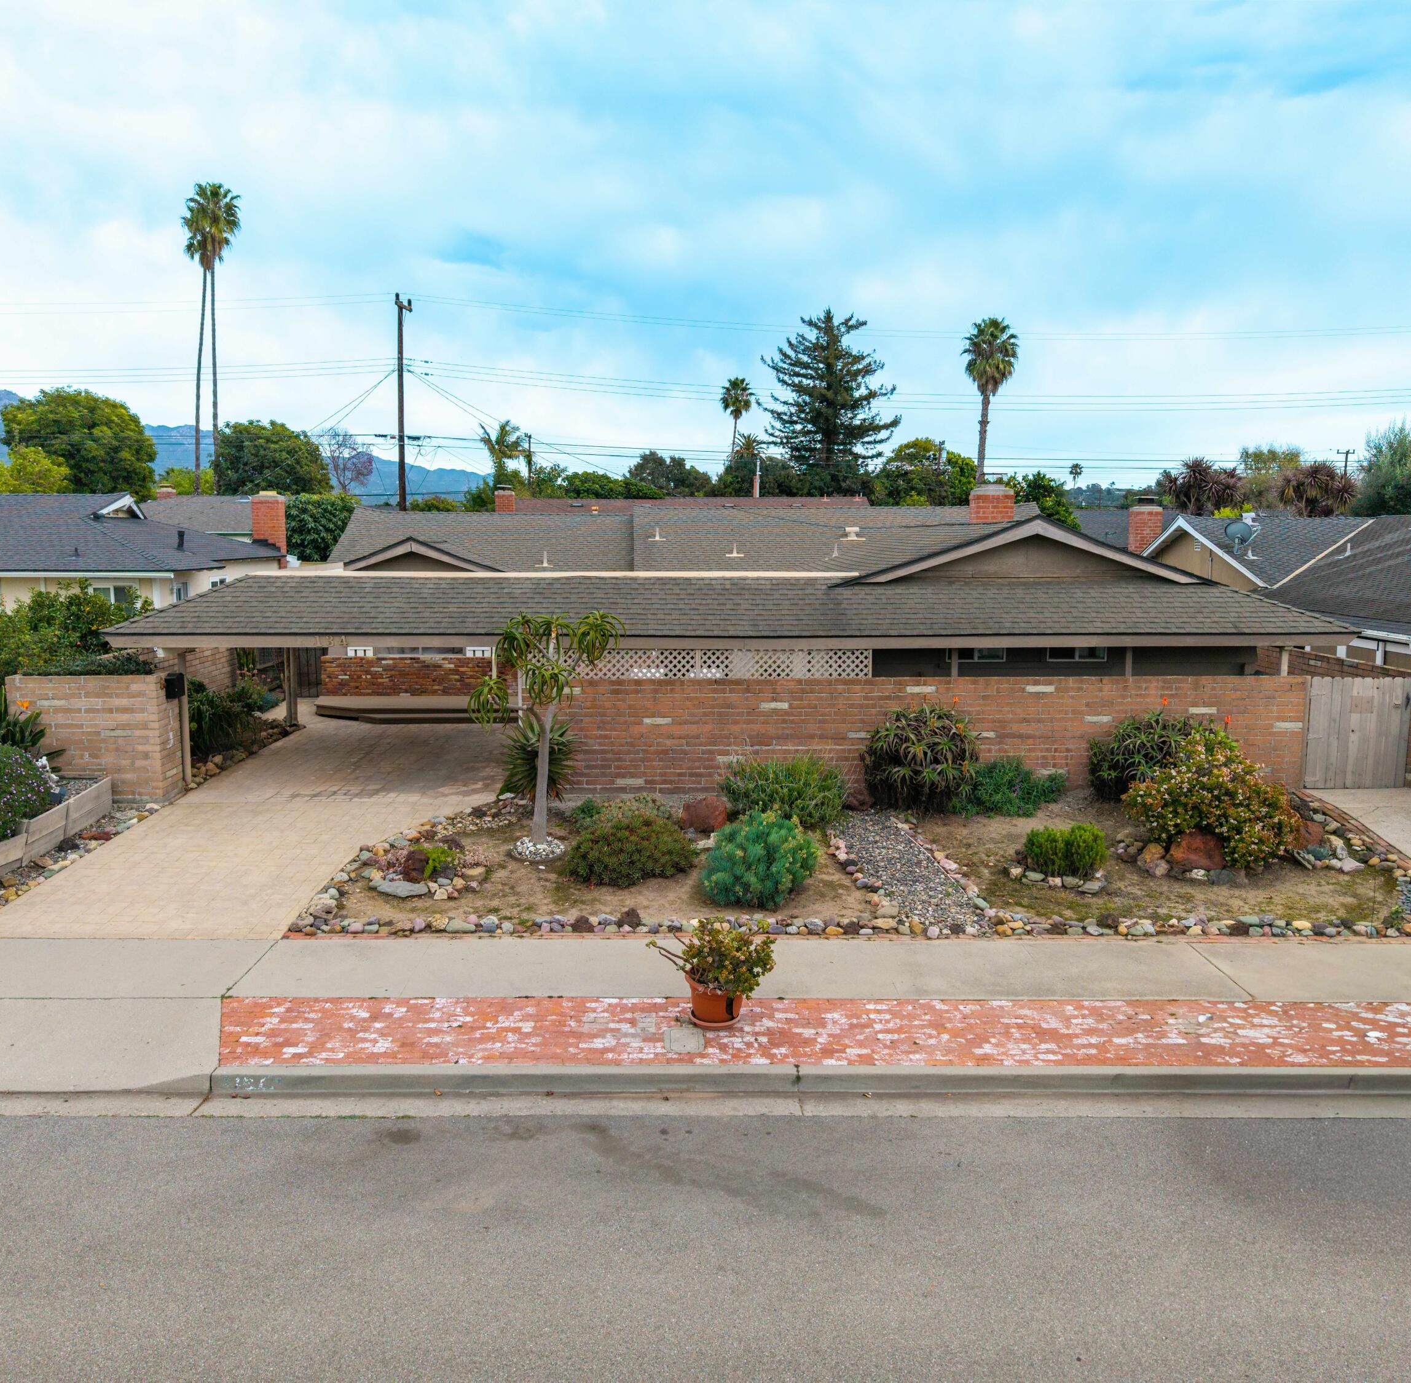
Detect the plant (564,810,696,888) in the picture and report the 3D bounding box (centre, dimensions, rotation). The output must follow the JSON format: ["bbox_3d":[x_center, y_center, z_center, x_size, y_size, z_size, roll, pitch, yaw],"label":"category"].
[{"bbox_3d":[-0.870,1.747,14.849,1.470,0.710,1.280,0,7,0],"label":"plant"}]

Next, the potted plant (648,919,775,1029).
[{"bbox_3d":[0.055,2.342,10.831,1.098,0.849,0.800,0,9,0],"label":"potted plant"}]

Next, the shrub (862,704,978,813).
[{"bbox_3d":[2.893,0.873,17.230,1.573,1.396,1.350,0,9,0],"label":"shrub"}]

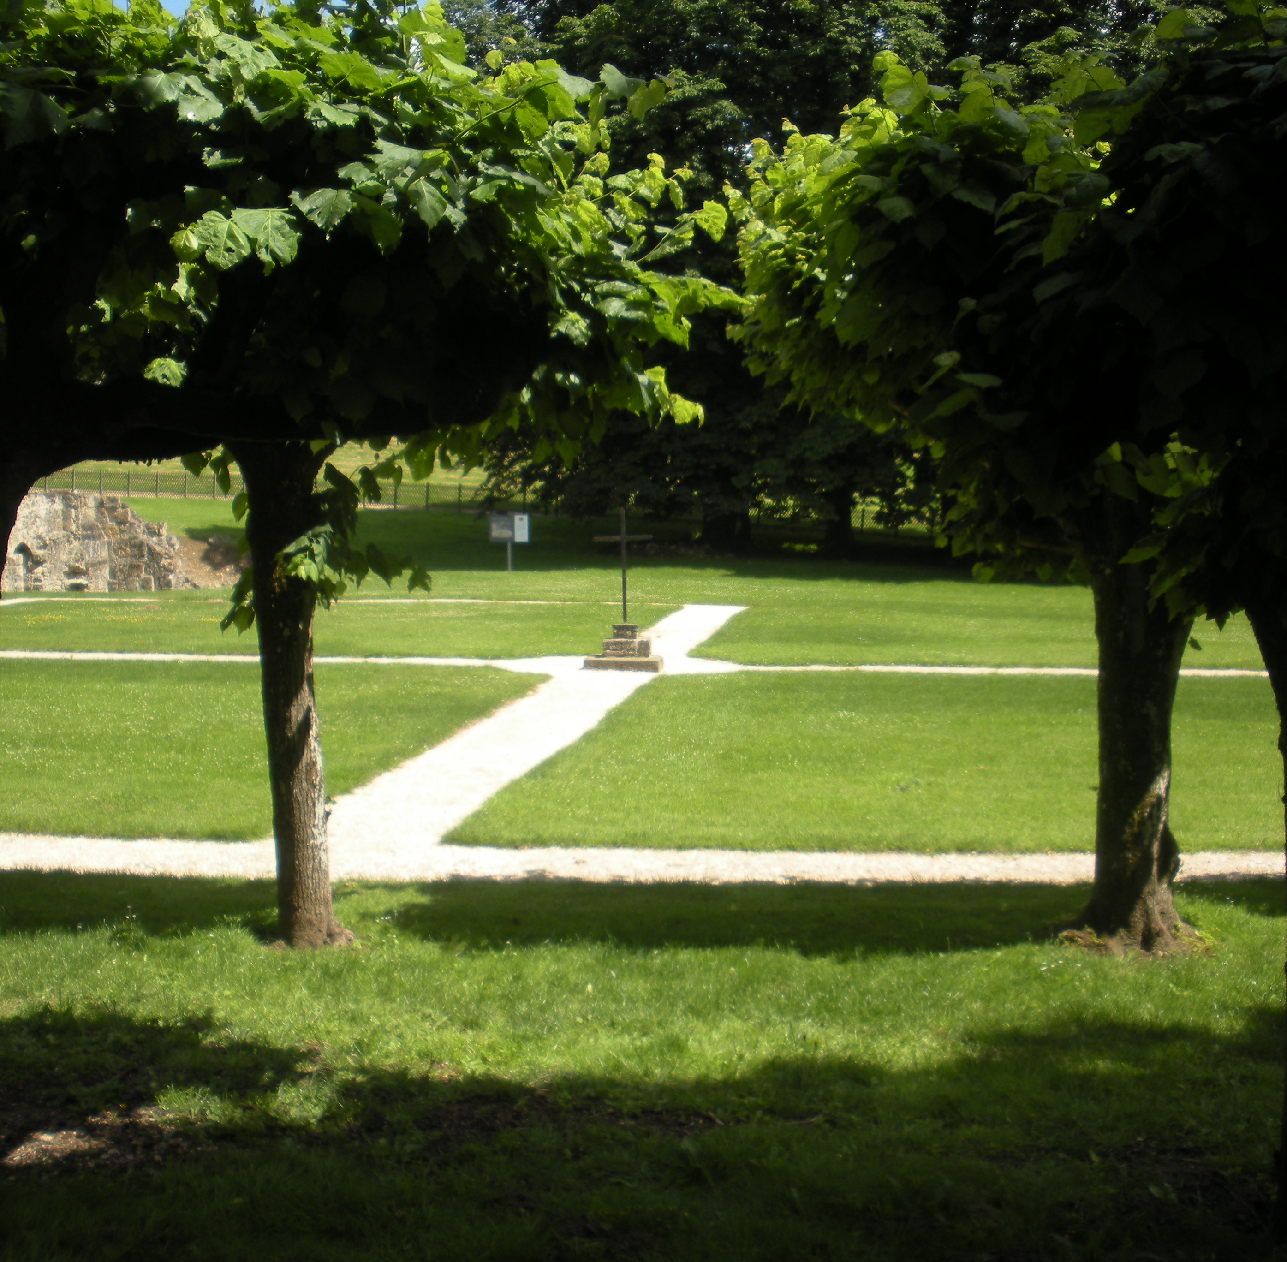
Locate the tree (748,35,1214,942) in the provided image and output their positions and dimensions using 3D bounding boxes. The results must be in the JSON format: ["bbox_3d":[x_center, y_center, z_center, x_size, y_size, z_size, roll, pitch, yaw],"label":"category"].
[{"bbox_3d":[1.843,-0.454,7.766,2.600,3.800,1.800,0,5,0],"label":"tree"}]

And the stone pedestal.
[{"bbox_3d":[-0.247,0.179,20.590,0.880,0.520,0.880,1,5,9],"label":"stone pedestal"}]

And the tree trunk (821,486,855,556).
[{"bbox_3d":[5.481,-3.064,47.845,0.900,1.950,0.850,0,5,0],"label":"tree trunk"}]

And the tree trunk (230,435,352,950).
[{"bbox_3d":[-1.607,0.287,7.674,0.460,2.240,0.400,0,5,0],"label":"tree trunk"}]

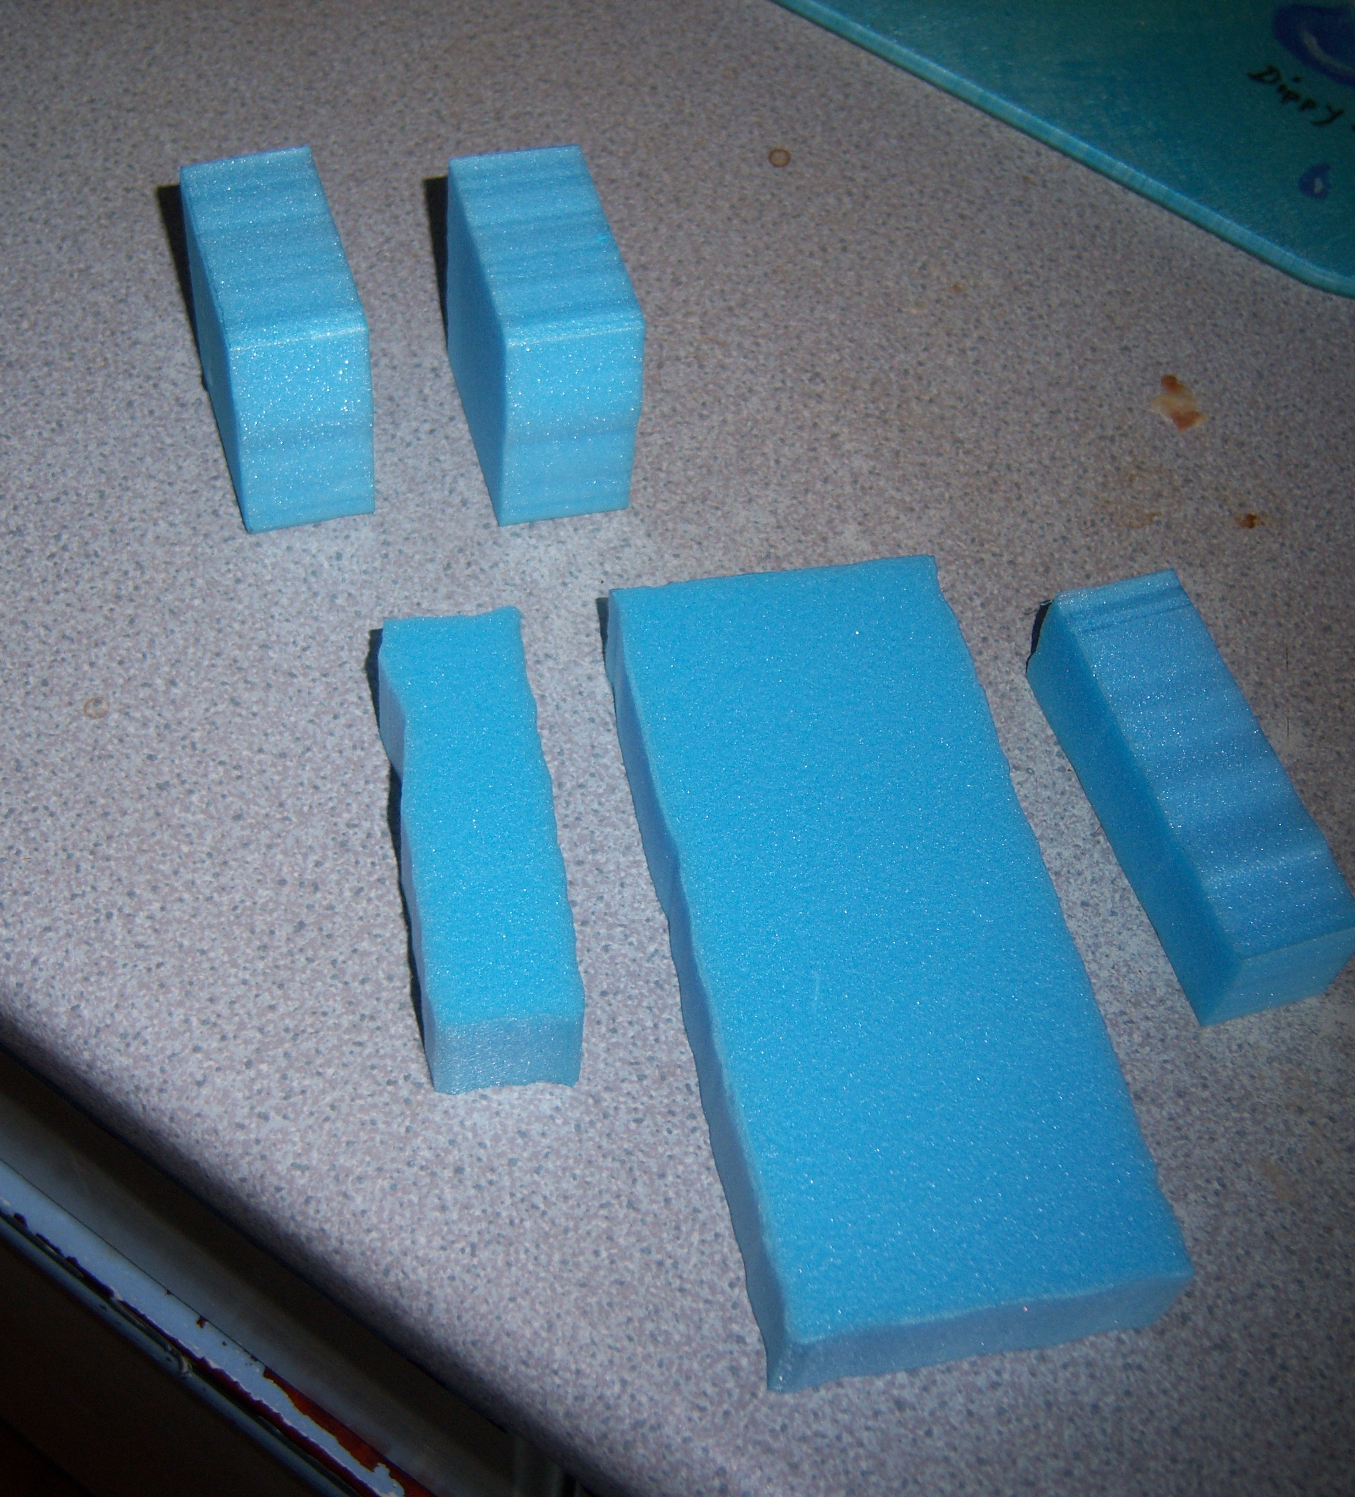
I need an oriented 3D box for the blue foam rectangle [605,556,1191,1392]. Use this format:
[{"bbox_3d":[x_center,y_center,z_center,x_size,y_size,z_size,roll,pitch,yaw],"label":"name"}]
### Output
[{"bbox_3d":[0.041,0.038,0.458,0.083,0.023,0.195,-6,54,-11],"label":"blue foam rectangle"}]

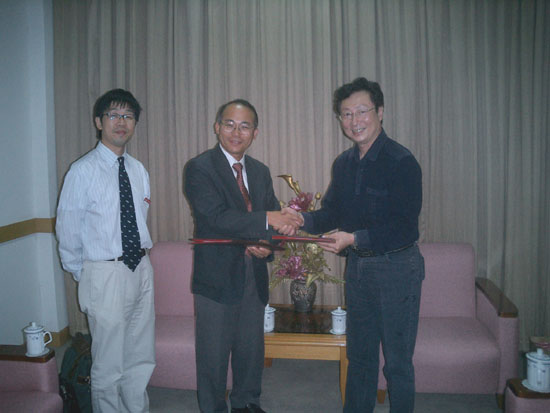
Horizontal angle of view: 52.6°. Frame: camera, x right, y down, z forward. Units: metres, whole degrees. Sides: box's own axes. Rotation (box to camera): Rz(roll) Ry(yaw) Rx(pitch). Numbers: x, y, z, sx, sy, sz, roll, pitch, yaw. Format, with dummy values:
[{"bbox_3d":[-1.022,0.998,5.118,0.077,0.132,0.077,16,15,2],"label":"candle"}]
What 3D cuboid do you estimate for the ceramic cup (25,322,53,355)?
[{"bbox_3d":[-1.035,0.579,2.430,0.120,0.142,0.100,0,5,7],"label":"ceramic cup"}]

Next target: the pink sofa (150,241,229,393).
[{"bbox_3d":[-0.574,0.681,3.514,0.780,0.840,0.770,0,5,7],"label":"pink sofa"}]

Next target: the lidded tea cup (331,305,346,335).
[{"bbox_3d":[0.361,0.629,3.083,0.112,0.143,0.095,0,5,7],"label":"lidded tea cup"}]

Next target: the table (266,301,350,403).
[{"bbox_3d":[0.166,0.894,3.346,0.560,0.420,0.730,0,5,7],"label":"table"}]

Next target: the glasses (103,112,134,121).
[{"bbox_3d":[-0.705,-0.399,2.476,0.135,0.036,0.140,2,6,-30],"label":"glasses"}]

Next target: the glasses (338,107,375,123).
[{"bbox_3d":[0.368,-0.406,2.427,0.137,0.040,0.140,-7,9,26],"label":"glasses"}]

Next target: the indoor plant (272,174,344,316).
[{"bbox_3d":[0.192,0.244,3.495,0.480,0.850,0.400,0,5,7],"label":"indoor plant"}]

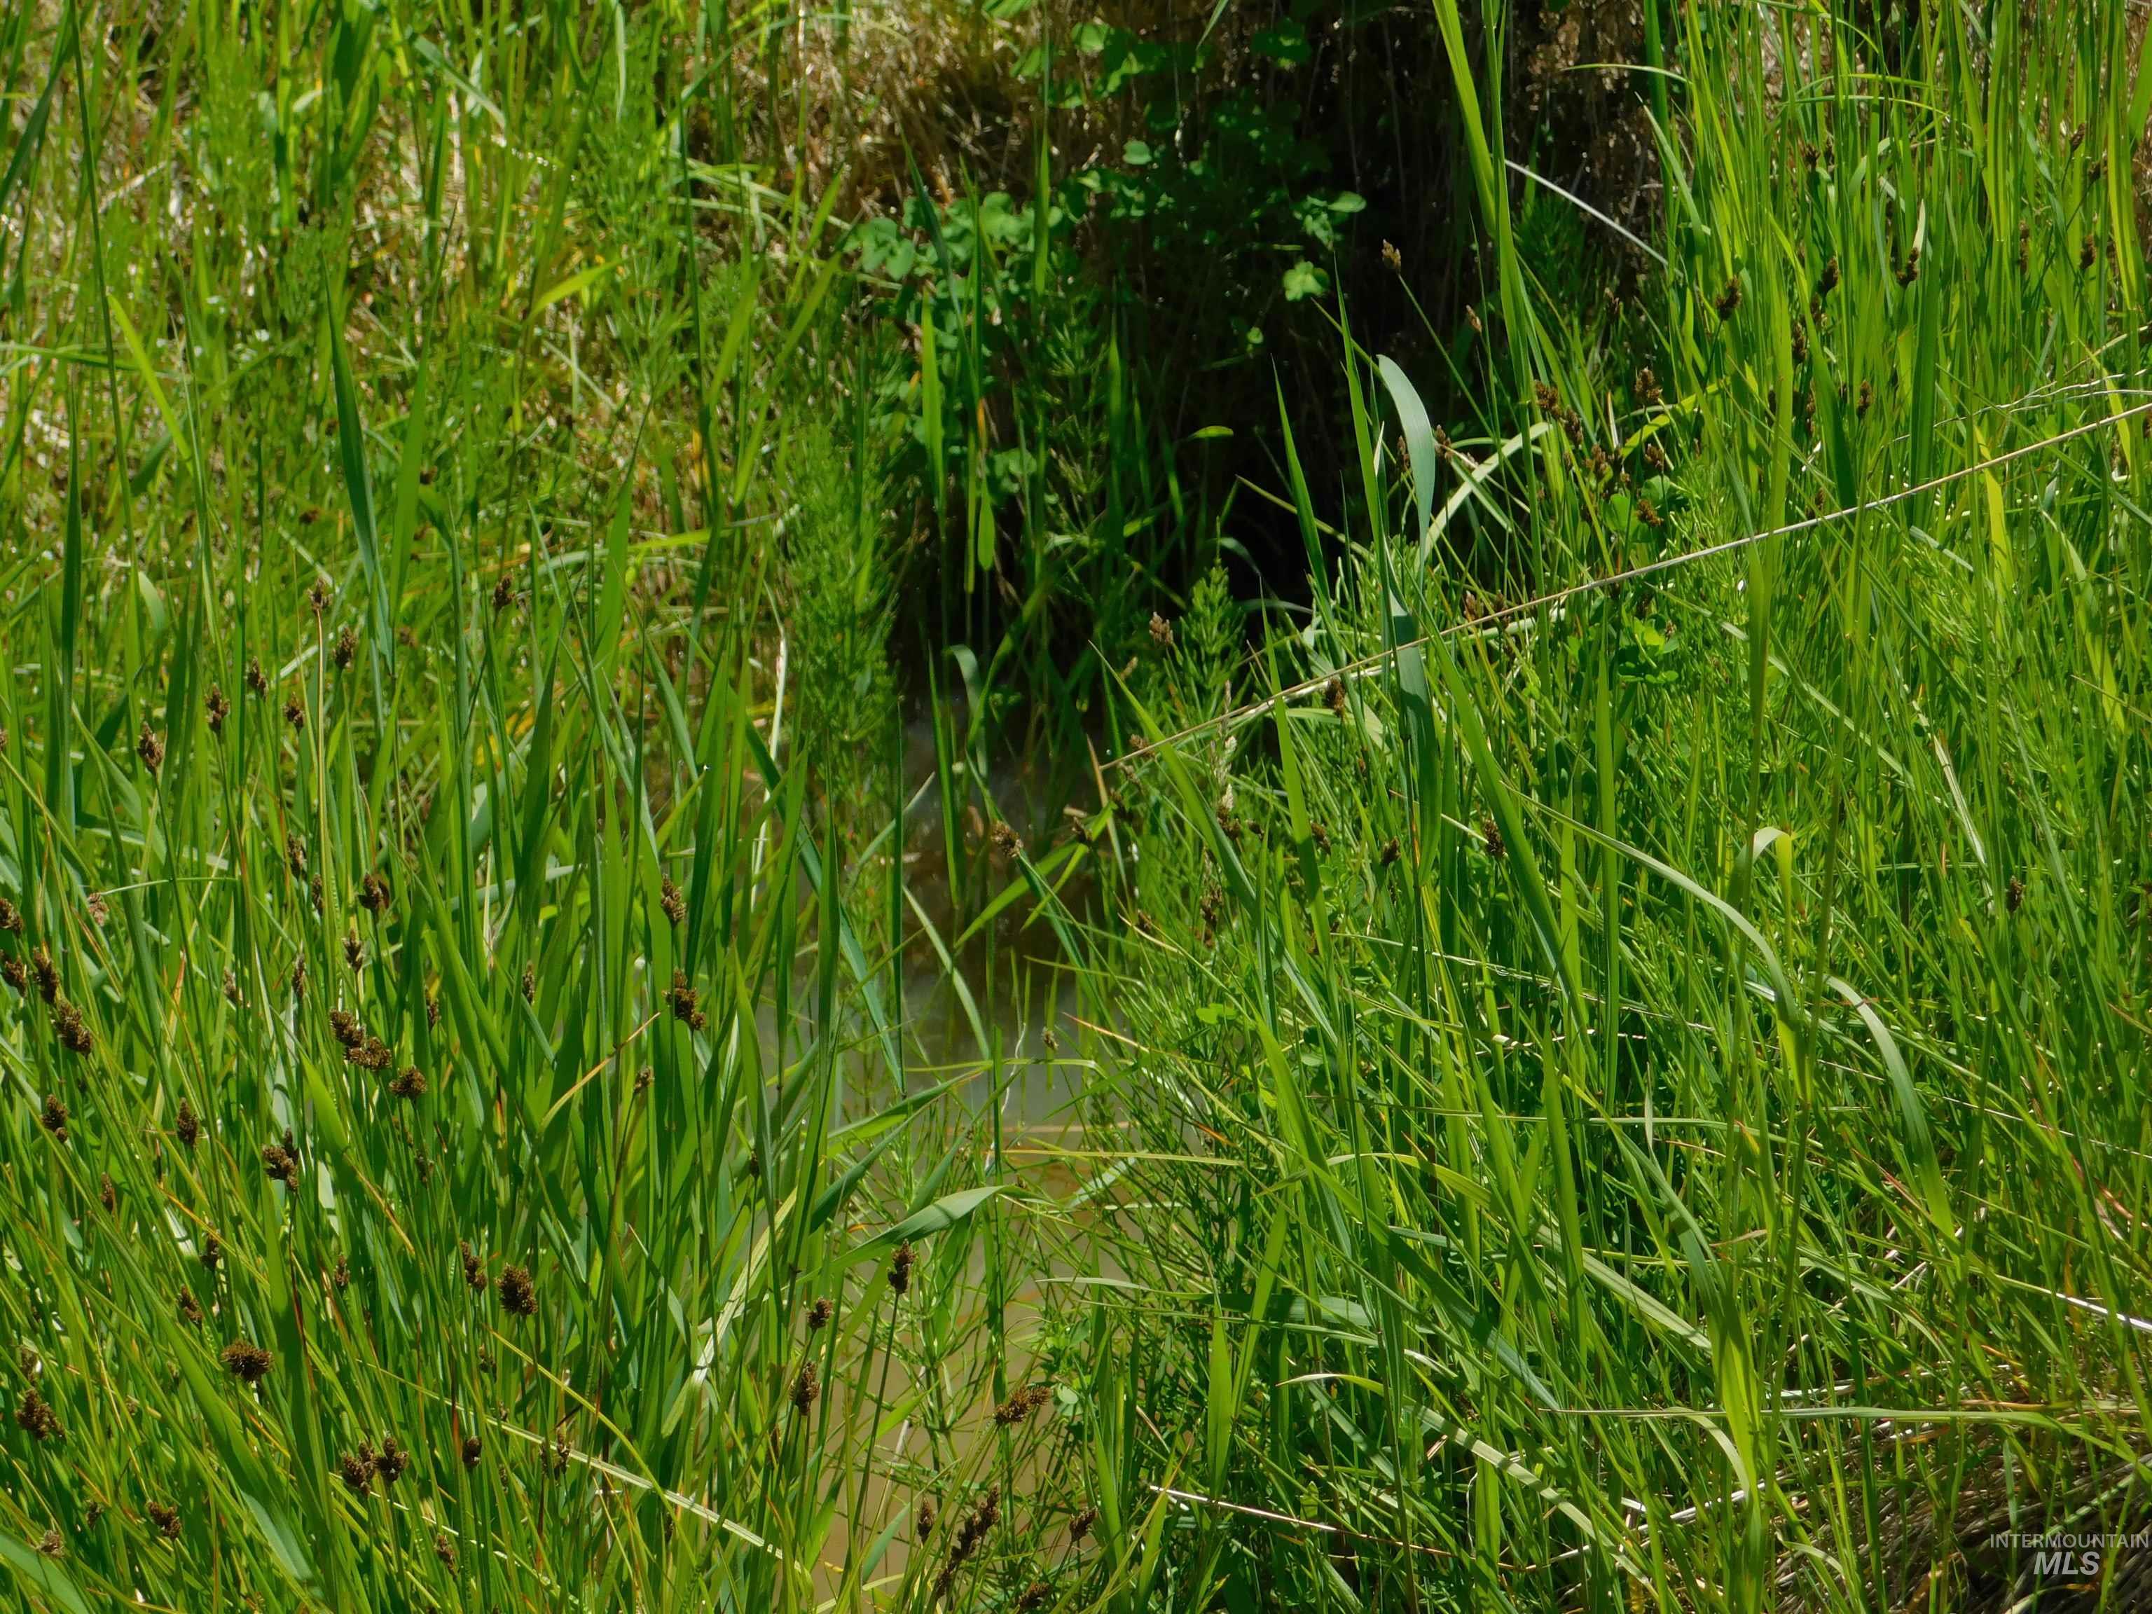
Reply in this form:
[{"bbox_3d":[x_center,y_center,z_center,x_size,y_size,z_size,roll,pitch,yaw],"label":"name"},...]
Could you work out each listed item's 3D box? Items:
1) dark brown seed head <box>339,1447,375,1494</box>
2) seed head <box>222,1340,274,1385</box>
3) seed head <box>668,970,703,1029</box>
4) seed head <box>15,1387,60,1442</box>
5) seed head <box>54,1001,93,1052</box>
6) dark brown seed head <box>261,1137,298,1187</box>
[{"bbox_3d":[-0.292,0.270,2.300,0.014,0.017,0.012,-9,20,0],"label":"dark brown seed head"},{"bbox_3d":[-0.341,0.229,2.330,0.020,0.015,0.018,0,20,0],"label":"seed head"},{"bbox_3d":[-0.178,0.088,2.580,0.014,0.025,0.012,-12,20,0],"label":"seed head"},{"bbox_3d":[-0.422,0.247,2.300,0.015,0.020,0.013,-15,19,0],"label":"seed head"},{"bbox_3d":[-0.452,0.099,2.550,0.014,0.023,0.012,-17,19,0],"label":"seed head"},{"bbox_3d":[-0.345,0.154,2.450,0.015,0.020,0.012,-7,20,0],"label":"dark brown seed head"}]

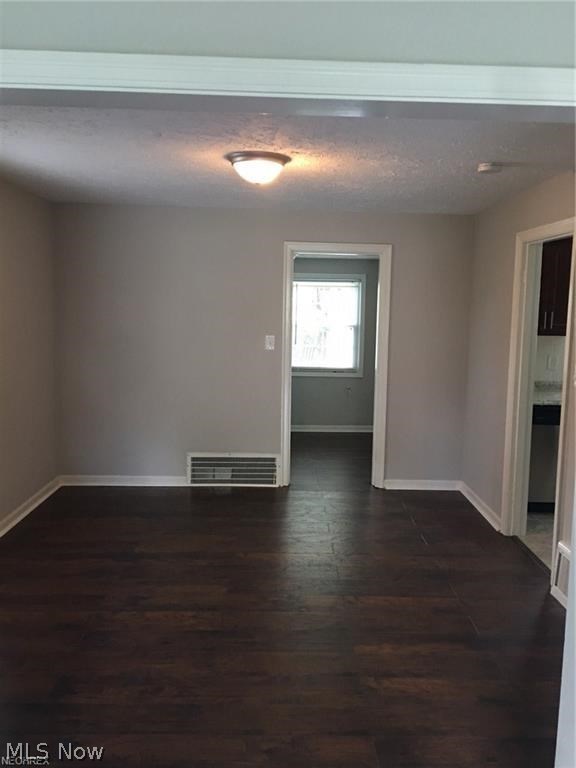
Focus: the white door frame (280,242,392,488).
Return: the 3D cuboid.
[{"bbox_3d":[0.417,-0.135,5.657,0.915,2.144,0.150,1,8,-1],"label":"white door frame"}]

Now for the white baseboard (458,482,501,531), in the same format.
[{"bbox_3d":[1.548,0.977,5.239,0.018,0.089,1.030,1,8,-1],"label":"white baseboard"}]

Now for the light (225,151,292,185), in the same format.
[{"bbox_3d":[-0.160,-1.154,3.487,0.360,0.135,0.360,1,8,-1],"label":"light"}]

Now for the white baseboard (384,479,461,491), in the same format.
[{"bbox_3d":[1.204,0.906,5.735,0.694,0.089,0.018,1,8,-1],"label":"white baseboard"}]

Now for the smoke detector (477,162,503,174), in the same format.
[{"bbox_3d":[1.122,-1.192,3.572,0.134,0.040,0.134,1,7,-1],"label":"smoke detector"}]

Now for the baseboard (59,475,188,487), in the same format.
[{"bbox_3d":[-1.454,0.863,5.694,1.125,0.089,0.018,1,8,-1],"label":"baseboard"}]

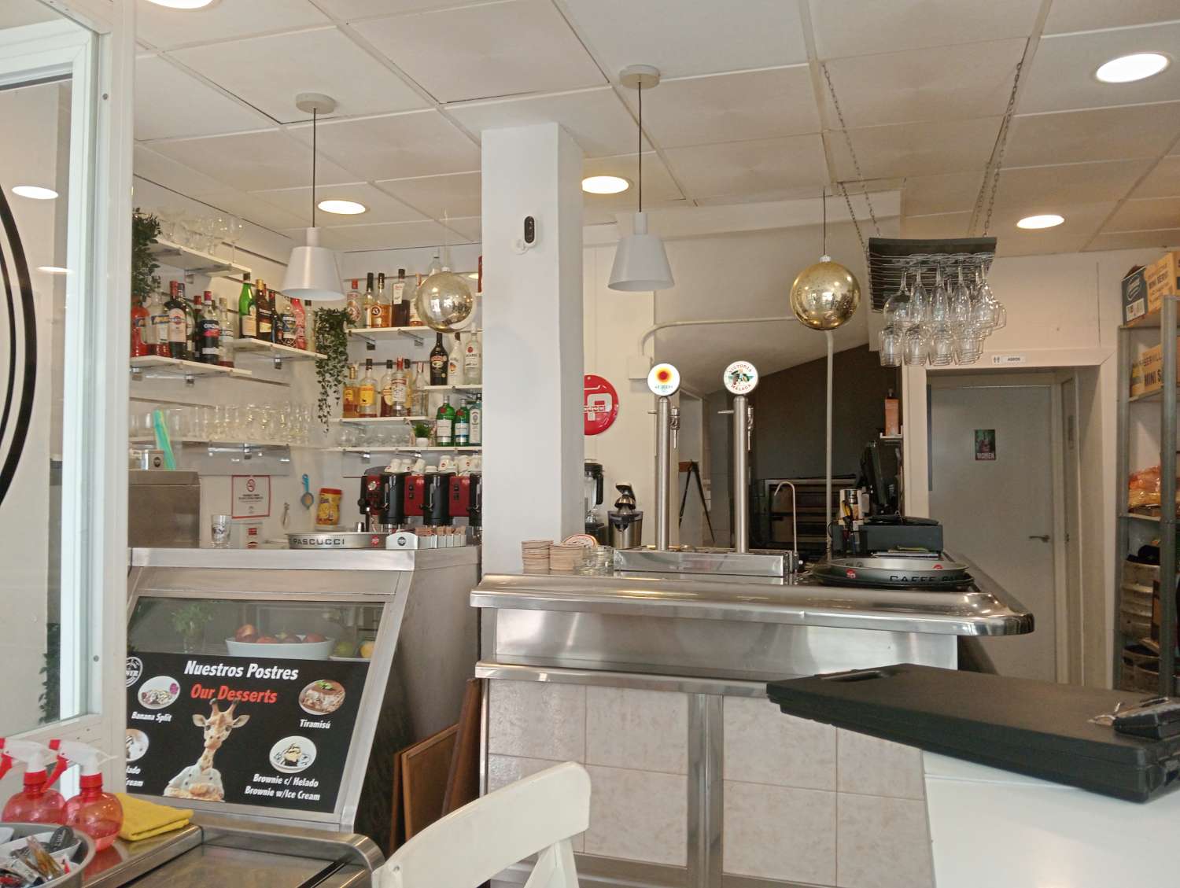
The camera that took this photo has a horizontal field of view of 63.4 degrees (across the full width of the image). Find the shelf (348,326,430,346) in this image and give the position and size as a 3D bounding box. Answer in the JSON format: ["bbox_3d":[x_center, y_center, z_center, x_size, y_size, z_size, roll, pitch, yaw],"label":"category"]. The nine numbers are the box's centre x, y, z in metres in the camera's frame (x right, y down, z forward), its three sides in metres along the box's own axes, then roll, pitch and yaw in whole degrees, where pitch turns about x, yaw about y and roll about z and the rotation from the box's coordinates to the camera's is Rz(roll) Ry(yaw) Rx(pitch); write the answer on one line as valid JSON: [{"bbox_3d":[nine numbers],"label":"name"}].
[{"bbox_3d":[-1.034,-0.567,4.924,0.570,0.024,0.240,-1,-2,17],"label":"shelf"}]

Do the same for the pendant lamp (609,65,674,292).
[{"bbox_3d":[0.151,-0.794,2.864,0.197,0.645,0.197,0,-2,0],"label":"pendant lamp"}]

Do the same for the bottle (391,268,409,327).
[{"bbox_3d":[-0.954,-0.738,4.835,0.077,0.300,0.073,-1,-2,17],"label":"bottle"}]

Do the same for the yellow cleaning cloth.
[{"bbox_3d":[-0.842,0.668,1.733,0.210,0.032,0.125,-1,-3,29],"label":"yellow cleaning cloth"}]

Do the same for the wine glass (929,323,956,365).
[{"bbox_3d":[1.315,-0.388,3.569,0.090,0.190,0.090,-1,-2,17],"label":"wine glass"}]

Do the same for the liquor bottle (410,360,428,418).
[{"bbox_3d":[-0.854,-0.275,4.806,0.083,0.286,0.083,0,-2,0],"label":"liquor bottle"}]

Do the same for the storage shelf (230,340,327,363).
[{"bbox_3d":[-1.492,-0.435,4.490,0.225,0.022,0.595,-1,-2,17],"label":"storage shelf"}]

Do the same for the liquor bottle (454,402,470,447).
[{"bbox_3d":[-0.628,-0.101,4.698,0.078,0.229,0.078,0,-2,0],"label":"liquor bottle"}]

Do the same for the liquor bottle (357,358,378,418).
[{"bbox_3d":[-1.125,-0.282,4.848,0.092,0.307,0.092,0,-2,0],"label":"liquor bottle"}]

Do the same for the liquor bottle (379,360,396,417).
[{"bbox_3d":[-1.034,-0.279,4.913,0.084,0.307,0.084,0,-2,-12],"label":"liquor bottle"}]

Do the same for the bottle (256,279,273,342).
[{"bbox_3d":[-1.500,-0.604,4.386,0.084,0.290,0.084,-1,-3,37],"label":"bottle"}]

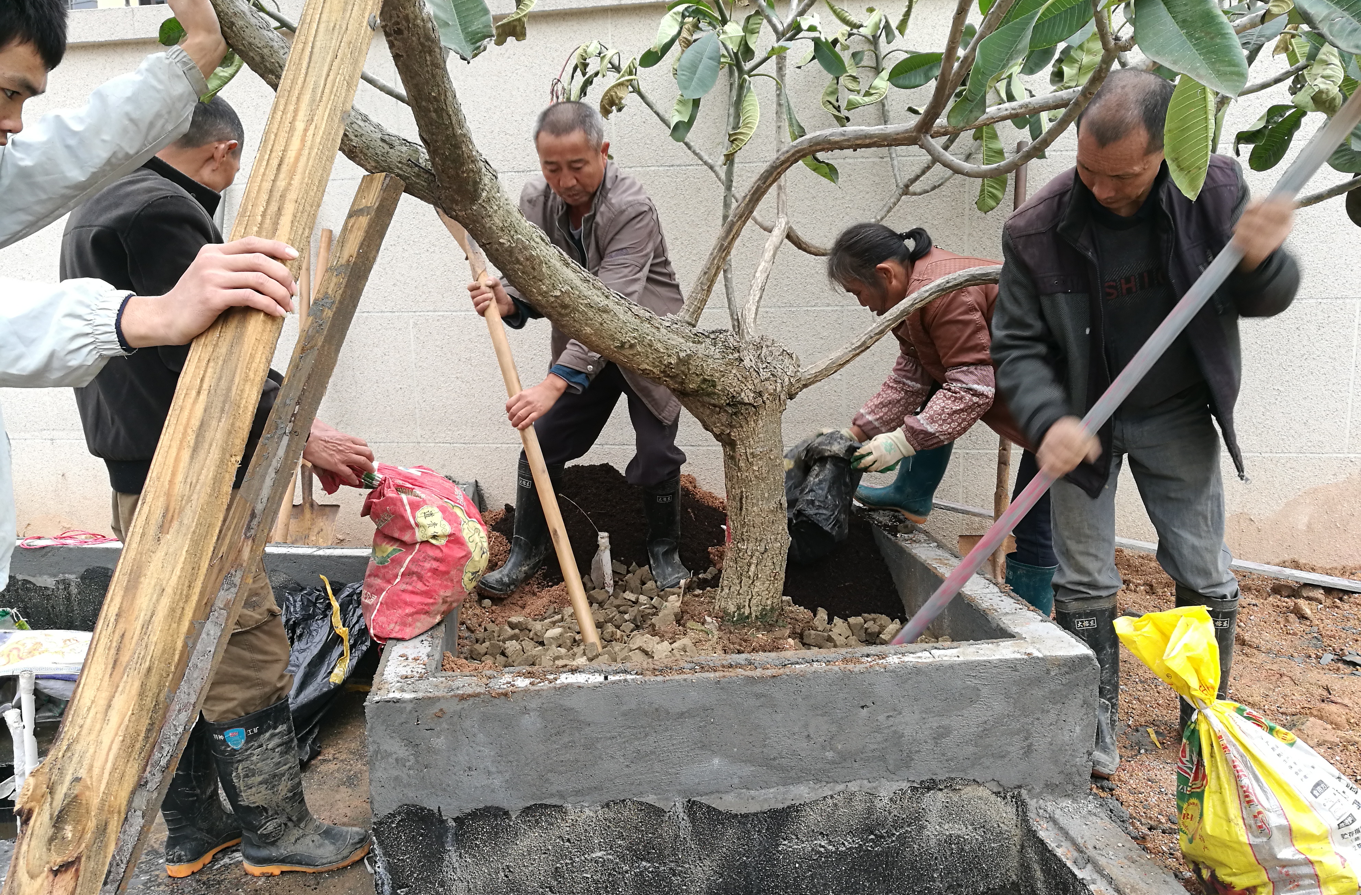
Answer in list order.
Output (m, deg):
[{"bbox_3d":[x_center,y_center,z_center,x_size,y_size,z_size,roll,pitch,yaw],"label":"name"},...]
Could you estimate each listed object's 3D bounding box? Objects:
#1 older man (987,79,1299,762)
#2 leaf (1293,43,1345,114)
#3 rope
[{"bbox_3d":[0.931,0.009,2.160,0.570,1.450,0.570,4,12,29],"label":"older man"},{"bbox_3d":[1.183,-0.682,1.966,0.100,0.140,0.080,-2,10,0],"label":"leaf"},{"bbox_3d":[-1.911,0.293,3.338,0.330,0.035,0.140,1,10,13],"label":"rope"}]

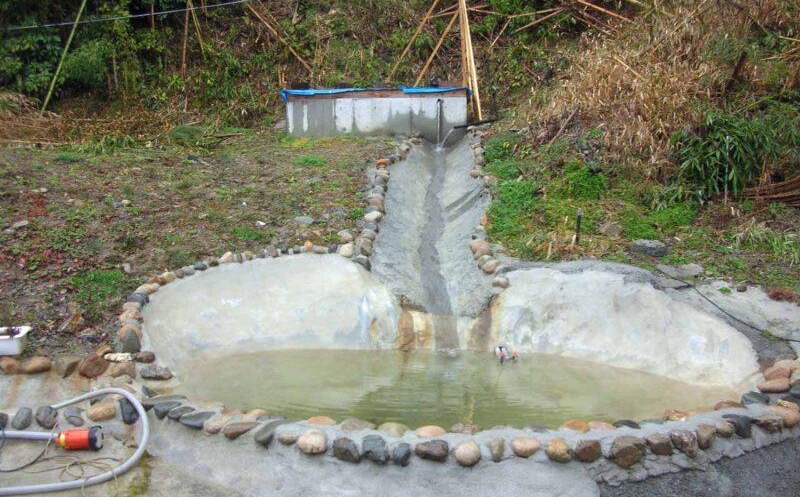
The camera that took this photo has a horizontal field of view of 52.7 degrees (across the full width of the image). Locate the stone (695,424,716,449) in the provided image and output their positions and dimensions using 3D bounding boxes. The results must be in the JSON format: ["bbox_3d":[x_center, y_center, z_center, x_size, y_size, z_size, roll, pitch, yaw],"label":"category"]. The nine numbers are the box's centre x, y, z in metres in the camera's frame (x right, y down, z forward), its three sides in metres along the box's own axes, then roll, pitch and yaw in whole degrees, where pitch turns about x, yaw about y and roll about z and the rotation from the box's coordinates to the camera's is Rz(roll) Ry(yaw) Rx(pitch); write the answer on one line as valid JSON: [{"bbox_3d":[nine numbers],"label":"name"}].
[{"bbox_3d":[1.458,0.897,3.858,0.100,0.120,0.110,-1,5,-15],"label":"stone"}]

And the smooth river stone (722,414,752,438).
[{"bbox_3d":[1.683,0.882,4.033,0.090,0.105,0.165,-2,5,-22],"label":"smooth river stone"}]

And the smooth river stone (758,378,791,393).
[{"bbox_3d":[2.235,0.817,4.824,0.170,0.075,0.120,0,5,0],"label":"smooth river stone"}]

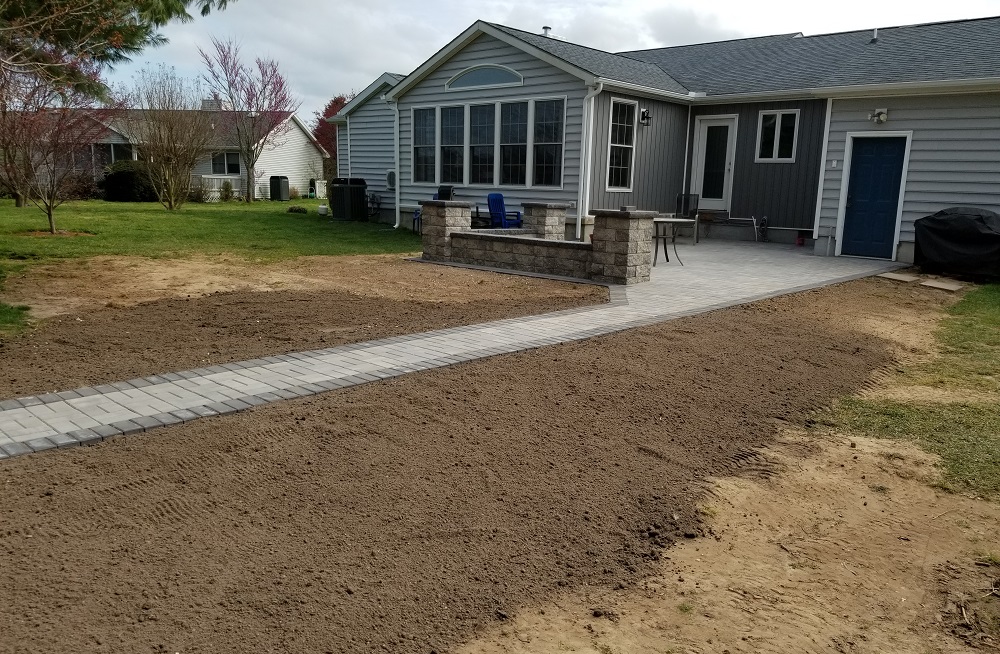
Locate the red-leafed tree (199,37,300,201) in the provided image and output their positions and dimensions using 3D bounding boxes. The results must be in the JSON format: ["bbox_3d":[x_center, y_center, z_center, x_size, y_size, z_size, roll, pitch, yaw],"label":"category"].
[{"bbox_3d":[-11.290,-9.189,33.565,4.600,7.219,4.300,1,11,0],"label":"red-leafed tree"}]

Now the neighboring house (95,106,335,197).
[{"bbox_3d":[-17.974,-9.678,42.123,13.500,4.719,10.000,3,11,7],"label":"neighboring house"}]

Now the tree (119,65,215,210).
[{"bbox_3d":[-11.574,-6.530,25.986,3.350,4.898,3.200,1,11,0],"label":"tree"}]

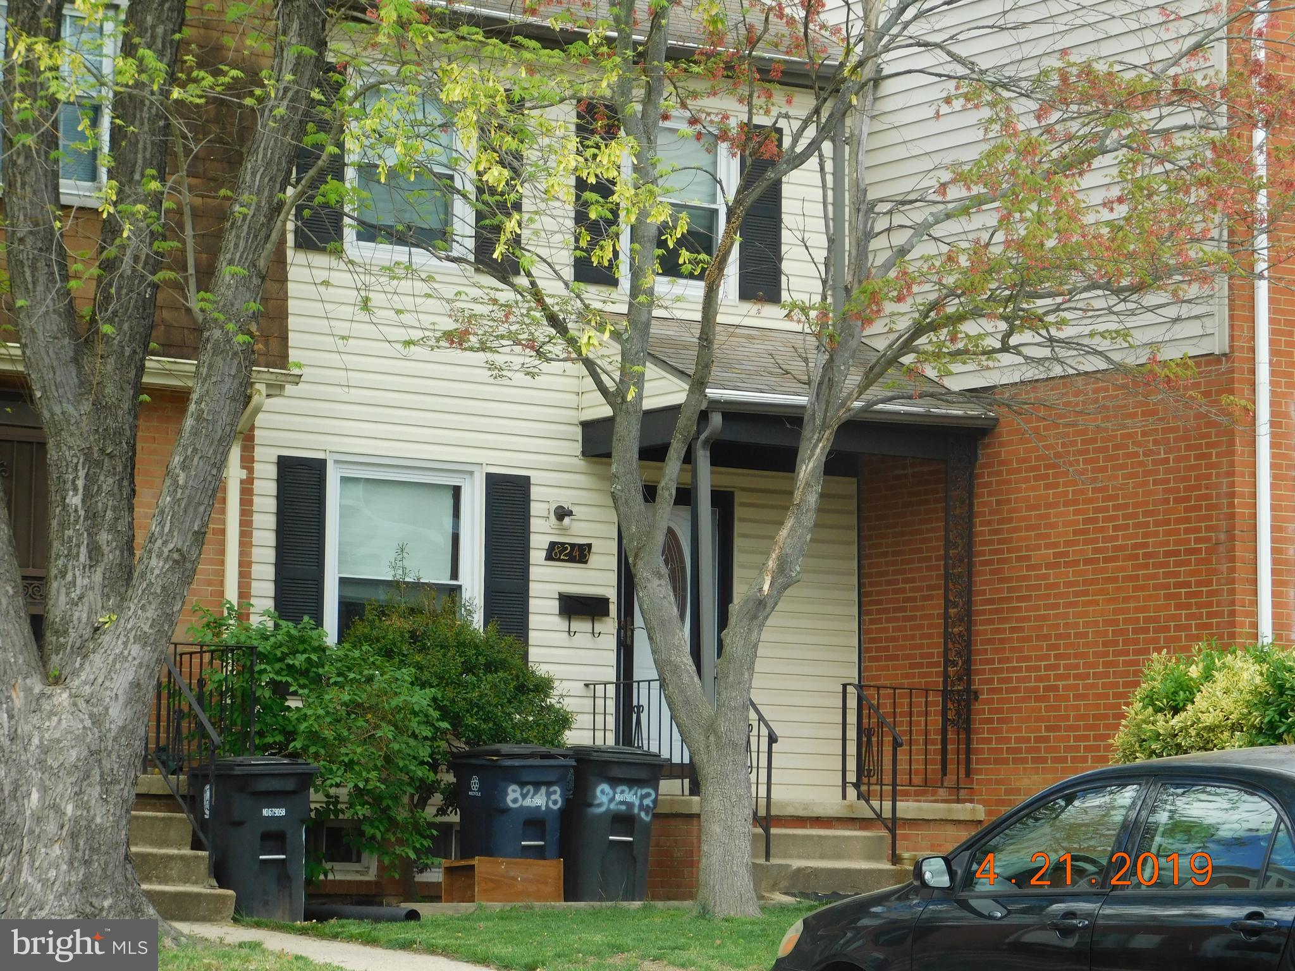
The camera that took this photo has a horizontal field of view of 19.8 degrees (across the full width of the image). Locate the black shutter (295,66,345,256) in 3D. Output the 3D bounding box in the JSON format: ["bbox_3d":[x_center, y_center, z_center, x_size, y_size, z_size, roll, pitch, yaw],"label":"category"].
[{"bbox_3d":[-2.223,-2.260,25.391,0.372,1.305,0.050,5,-7,-33],"label":"black shutter"}]

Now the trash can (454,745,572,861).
[{"bbox_3d":[-0.878,2.209,24.250,0.580,0.988,0.680,6,-8,-40],"label":"trash can"}]

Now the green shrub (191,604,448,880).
[{"bbox_3d":[-2.123,1.694,23.950,1.600,1.827,1.400,5,-7,-33],"label":"green shrub"}]

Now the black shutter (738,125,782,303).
[{"bbox_3d":[0.858,-2.013,27.409,0.378,1.302,0.050,5,-7,-33],"label":"black shutter"}]

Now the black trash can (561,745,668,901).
[{"bbox_3d":[-0.233,2.254,24.700,0.580,1.014,0.680,4,-7,-26],"label":"black trash can"}]

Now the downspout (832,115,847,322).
[{"bbox_3d":[1.441,-2.032,27.766,0.084,1.650,0.070,5,-7,-33],"label":"downspout"}]

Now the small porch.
[{"bbox_3d":[1.014,0.807,26.269,2.500,4.120,1.685,5,-7,-33],"label":"small porch"}]

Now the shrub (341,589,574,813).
[{"bbox_3d":[-1.270,1.702,24.800,1.500,1.977,1.250,5,-7,-33],"label":"shrub"}]

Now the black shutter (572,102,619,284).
[{"bbox_3d":[-0.346,-2.100,26.619,0.372,1.305,0.050,5,-7,-33],"label":"black shutter"}]

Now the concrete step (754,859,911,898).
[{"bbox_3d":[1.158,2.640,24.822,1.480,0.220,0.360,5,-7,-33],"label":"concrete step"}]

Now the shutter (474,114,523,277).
[{"bbox_3d":[-1.030,-2.155,26.171,0.372,1.310,0.050,5,-7,-33],"label":"shutter"}]

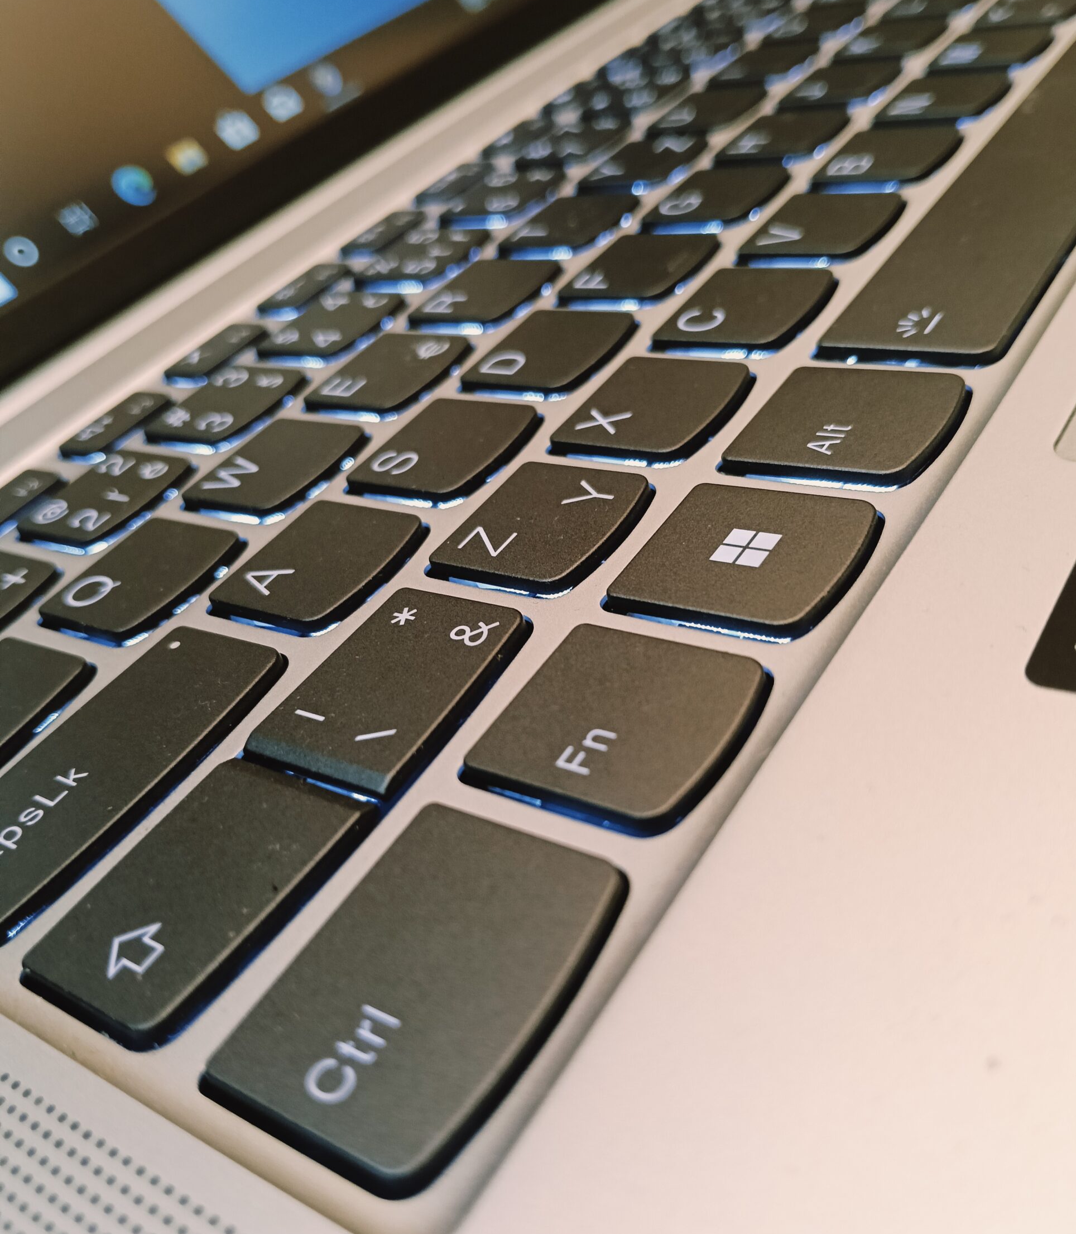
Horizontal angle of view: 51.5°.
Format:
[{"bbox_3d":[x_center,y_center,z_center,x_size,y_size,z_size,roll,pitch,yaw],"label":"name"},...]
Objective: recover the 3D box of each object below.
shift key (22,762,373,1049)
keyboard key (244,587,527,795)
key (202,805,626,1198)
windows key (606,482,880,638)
[{"bbox_3d":[-0.022,0.018,0.072,0.014,0.003,0.019,12,46,36],"label":"shift key"},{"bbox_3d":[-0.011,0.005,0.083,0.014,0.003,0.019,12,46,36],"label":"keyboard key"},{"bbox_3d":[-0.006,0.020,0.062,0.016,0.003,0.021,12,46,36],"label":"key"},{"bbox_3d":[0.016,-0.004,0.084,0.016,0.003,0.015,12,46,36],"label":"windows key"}]

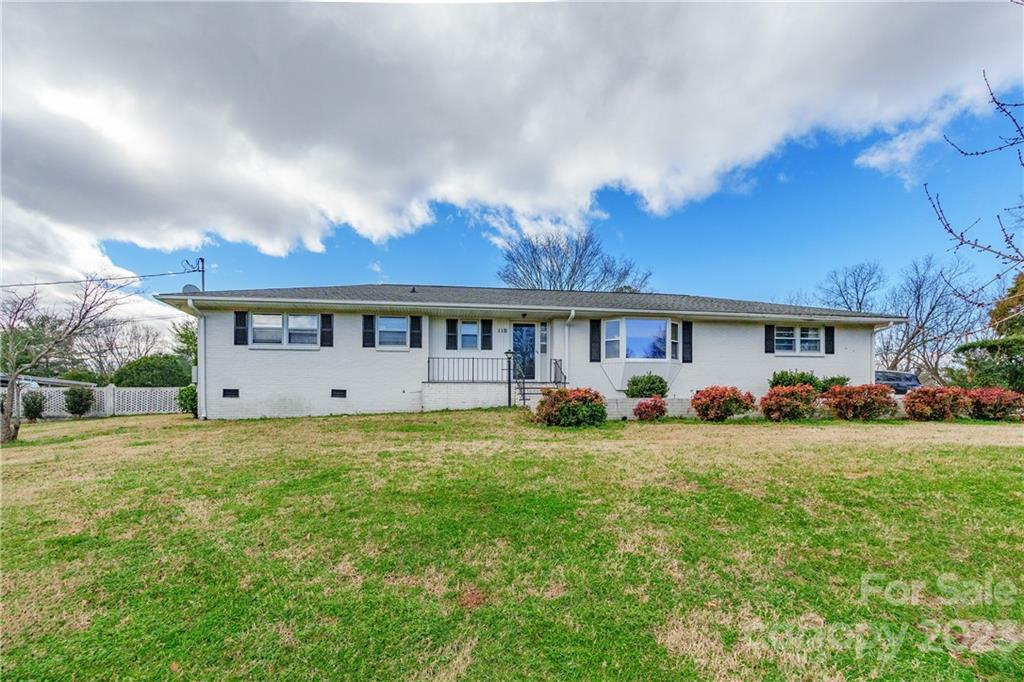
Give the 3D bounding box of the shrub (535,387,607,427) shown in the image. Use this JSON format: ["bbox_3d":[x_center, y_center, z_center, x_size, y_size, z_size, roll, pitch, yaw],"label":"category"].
[{"bbox_3d":[1.337,1.498,10.400,1.600,0.920,1.400,1,-2,-9],"label":"shrub"}]

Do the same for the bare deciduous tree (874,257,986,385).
[{"bbox_3d":[29.369,-0.950,32.000,6.300,10.000,6.000,1,-2,-9],"label":"bare deciduous tree"}]

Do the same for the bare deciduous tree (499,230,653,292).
[{"bbox_3d":[5.025,-2.018,36.000,12.000,13.500,11.000,1,-2,-9],"label":"bare deciduous tree"}]

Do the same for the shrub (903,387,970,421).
[{"bbox_3d":[11.478,1.690,12.300,1.400,0.930,1.250,1,-2,-9],"label":"shrub"}]

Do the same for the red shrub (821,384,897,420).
[{"bbox_3d":[9.064,1.609,11.900,1.600,0.940,1.300,1,-2,-9],"label":"red shrub"}]

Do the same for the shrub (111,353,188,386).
[{"bbox_3d":[-20.662,2.258,26.000,3.600,3.000,3.300,1,-2,-9],"label":"shrub"}]

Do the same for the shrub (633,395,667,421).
[{"bbox_3d":[3.295,1.593,10.900,0.820,0.630,0.750,1,-2,-9],"label":"shrub"}]

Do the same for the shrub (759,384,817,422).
[{"bbox_3d":[7.025,1.594,11.600,1.350,0.950,1.200,1,-2,-9],"label":"shrub"}]

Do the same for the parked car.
[{"bbox_3d":[17.100,2.297,22.000,4.800,1.720,1.900,1,-2,-9],"label":"parked car"}]

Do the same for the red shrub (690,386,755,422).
[{"bbox_3d":[5.254,1.577,11.300,1.480,0.880,1.250,1,-2,-9],"label":"red shrub"}]

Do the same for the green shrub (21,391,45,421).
[{"bbox_3d":[-16.338,2.198,15.500,0.680,1.020,0.680,1,-2,-9],"label":"green shrub"}]

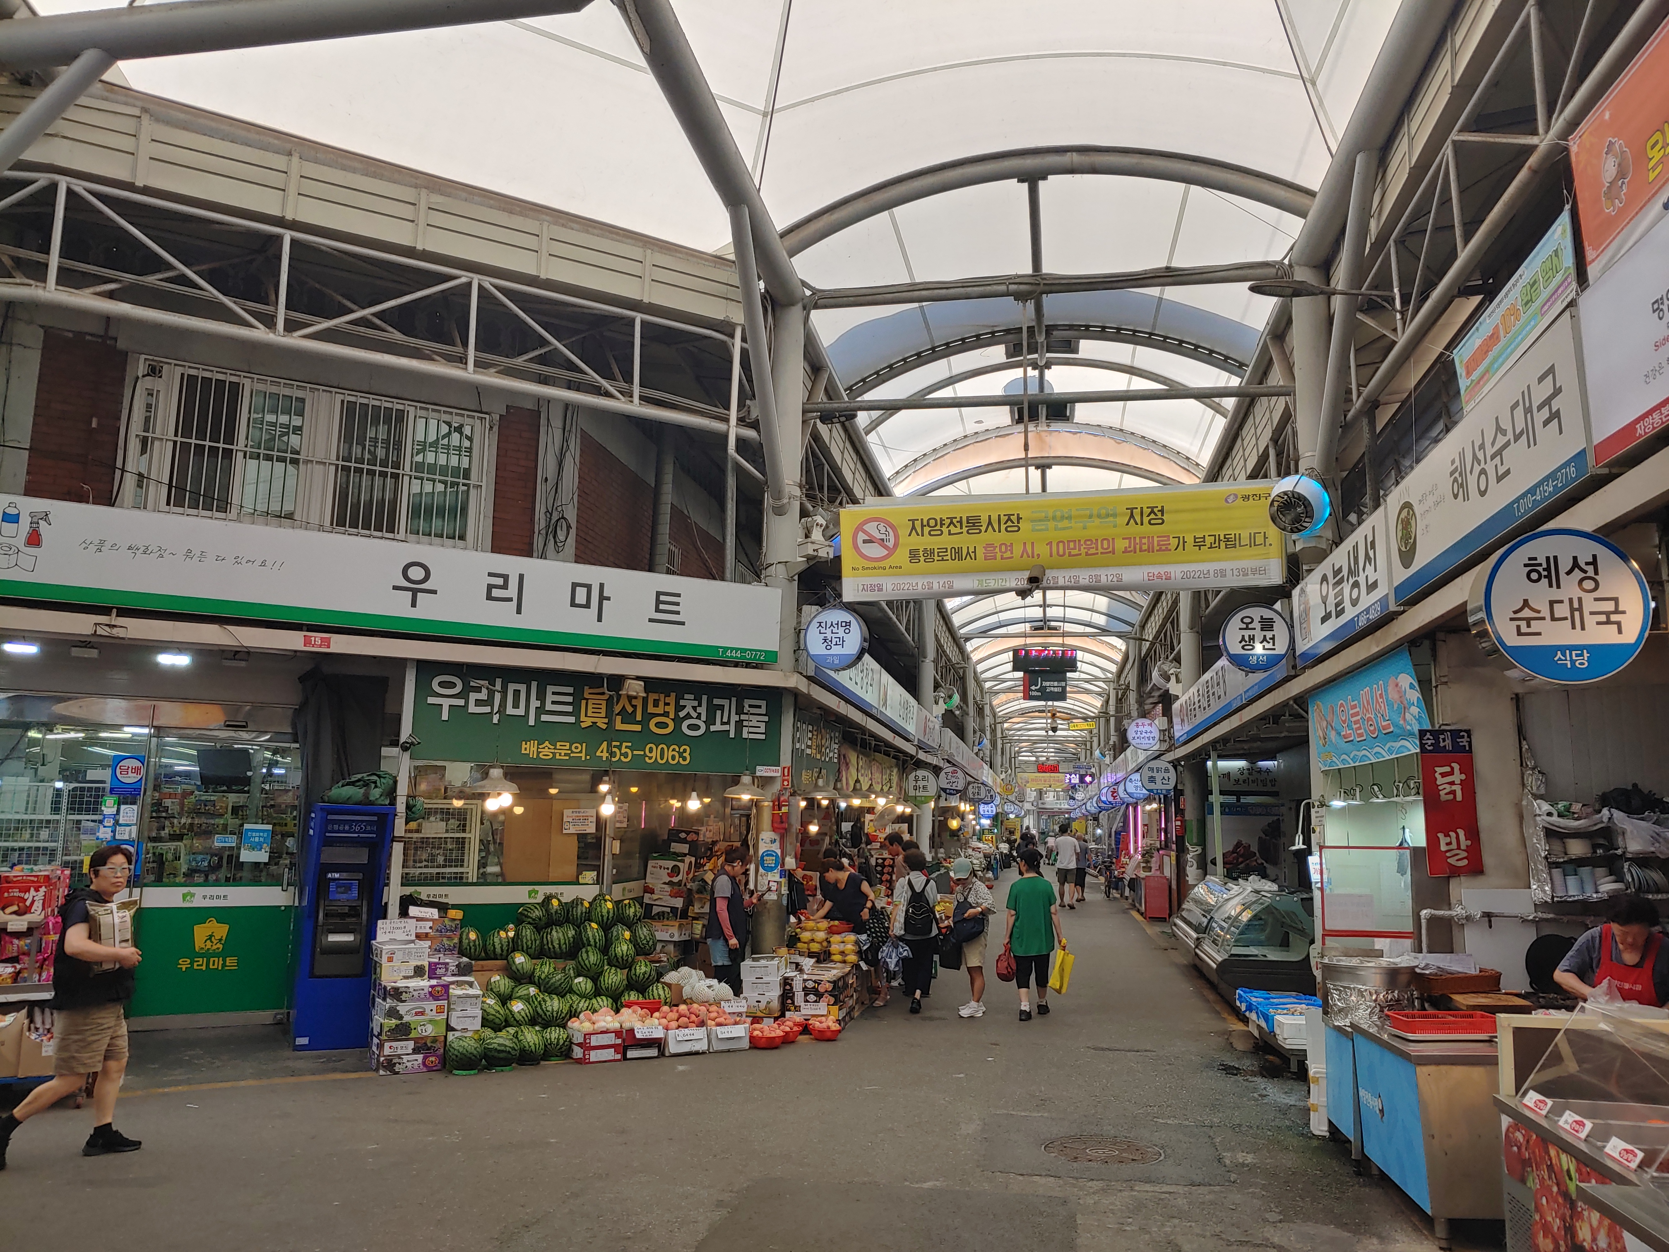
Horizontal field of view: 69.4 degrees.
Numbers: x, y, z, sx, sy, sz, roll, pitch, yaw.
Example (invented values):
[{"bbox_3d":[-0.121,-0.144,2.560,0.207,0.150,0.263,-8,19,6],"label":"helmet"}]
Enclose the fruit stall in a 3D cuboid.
[{"bbox_3d":[-1.702,2.818,9.910,3.960,1.130,1.650,6,-11,-30],"label":"fruit stall"}]

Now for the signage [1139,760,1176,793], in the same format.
[{"bbox_3d":[5.647,2.646,21.031,0.605,0.605,0.160,-1,-9,10],"label":"signage"}]

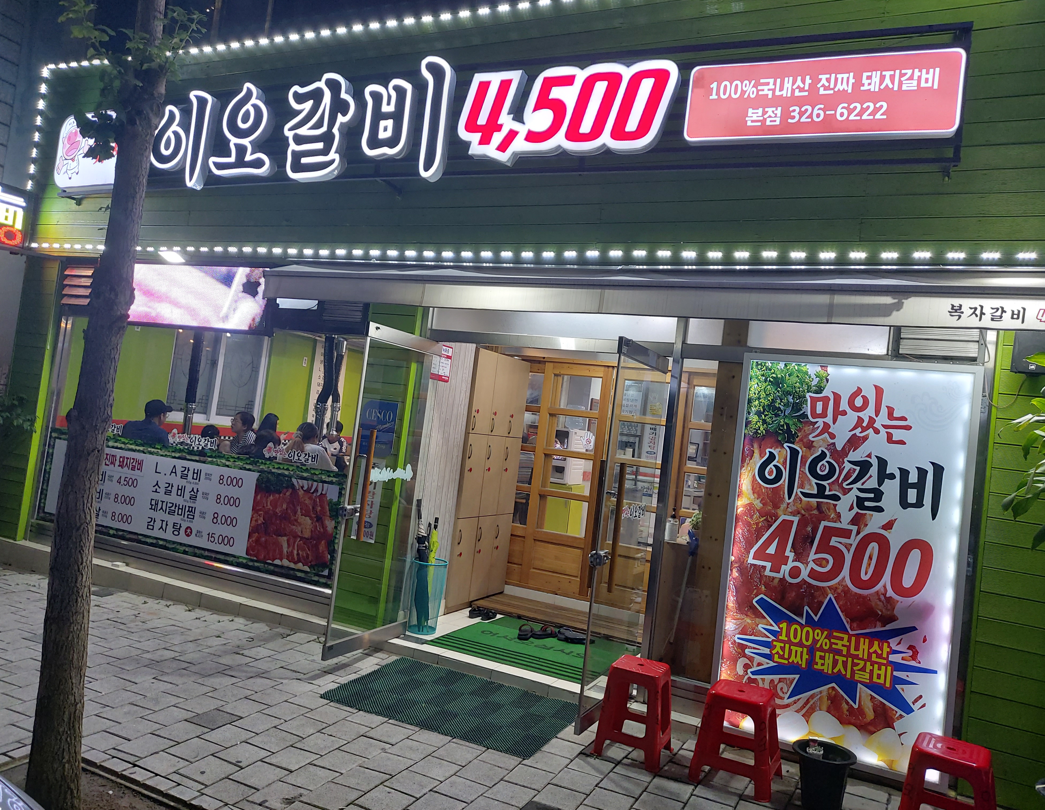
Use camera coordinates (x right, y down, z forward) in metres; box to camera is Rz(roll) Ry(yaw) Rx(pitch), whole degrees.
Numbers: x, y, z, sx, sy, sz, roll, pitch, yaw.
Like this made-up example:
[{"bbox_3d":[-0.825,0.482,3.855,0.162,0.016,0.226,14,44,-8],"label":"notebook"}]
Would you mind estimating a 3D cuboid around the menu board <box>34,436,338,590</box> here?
[{"bbox_3d":[-2.901,0.792,6.513,3.410,0.842,0.020,6,-3,25],"label":"menu board"}]

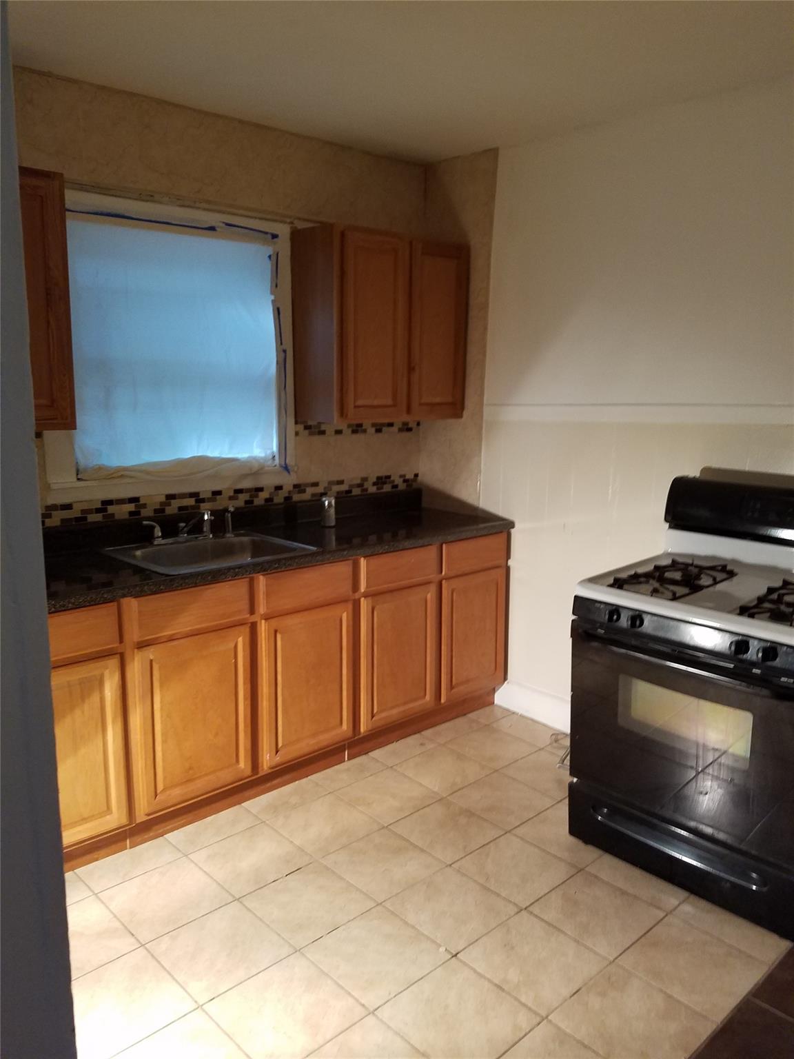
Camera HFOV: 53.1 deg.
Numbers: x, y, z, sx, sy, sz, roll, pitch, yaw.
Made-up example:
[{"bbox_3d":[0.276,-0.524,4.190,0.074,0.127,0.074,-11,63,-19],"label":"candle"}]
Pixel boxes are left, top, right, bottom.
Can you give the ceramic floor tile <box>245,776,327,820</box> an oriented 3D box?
[{"bbox_3d":[-0.408,1.011,2.964,0.299,0.010,0.163,-9,14,-42],"label":"ceramic floor tile"}]

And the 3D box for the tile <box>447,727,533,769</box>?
[{"bbox_3d":[0.415,0.949,3.451,0.300,0.010,0.300,-9,14,-43],"label":"tile"}]

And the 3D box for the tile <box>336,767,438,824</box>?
[{"bbox_3d":[-0.030,1.008,3.001,0.299,0.010,0.299,-9,14,-42],"label":"tile"}]

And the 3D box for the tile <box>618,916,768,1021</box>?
[{"bbox_3d":[0.794,1.170,2.139,0.299,0.010,0.299,-9,14,-42],"label":"tile"}]

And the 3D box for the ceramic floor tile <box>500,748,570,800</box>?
[{"bbox_3d":[0.615,0.981,3.192,0.299,0.010,0.299,-9,14,-42],"label":"ceramic floor tile"}]

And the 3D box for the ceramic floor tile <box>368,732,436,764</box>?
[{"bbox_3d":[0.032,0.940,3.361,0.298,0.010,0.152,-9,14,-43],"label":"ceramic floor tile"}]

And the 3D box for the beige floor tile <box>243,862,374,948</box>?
[{"bbox_3d":[-0.262,1.113,2.372,0.298,0.010,0.298,-9,14,-43],"label":"beige floor tile"}]

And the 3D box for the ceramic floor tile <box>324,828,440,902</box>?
[{"bbox_3d":[-0.044,1.093,2.601,0.300,0.010,0.300,-9,14,-43],"label":"ceramic floor tile"}]

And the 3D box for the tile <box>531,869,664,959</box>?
[{"bbox_3d":[0.589,1.131,2.350,0.298,0.010,0.298,-9,14,-43],"label":"tile"}]

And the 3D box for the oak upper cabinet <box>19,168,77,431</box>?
[{"bbox_3d":[-1.314,-0.699,2.439,0.500,0.781,0.326,-9,14,-43],"label":"oak upper cabinet"}]

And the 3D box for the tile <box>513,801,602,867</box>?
[{"bbox_3d":[0.602,1.056,2.769,0.298,0.010,0.298,-9,14,-43],"label":"tile"}]

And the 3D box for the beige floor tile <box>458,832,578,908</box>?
[{"bbox_3d":[0.385,1.102,2.589,0.300,0.010,0.300,-9,14,-43],"label":"beige floor tile"}]

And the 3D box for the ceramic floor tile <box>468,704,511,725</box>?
[{"bbox_3d":[0.443,0.879,3.739,0.205,0.010,0.143,-9,14,-43],"label":"ceramic floor tile"}]

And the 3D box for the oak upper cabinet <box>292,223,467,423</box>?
[{"bbox_3d":[-0.053,-0.886,3.578,0.787,0.788,0.303,-9,14,-42],"label":"oak upper cabinet"}]

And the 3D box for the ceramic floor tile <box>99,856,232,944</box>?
[{"bbox_3d":[-0.688,1.110,2.392,0.299,0.010,0.299,-9,14,-42],"label":"ceramic floor tile"}]

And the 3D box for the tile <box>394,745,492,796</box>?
[{"bbox_3d":[0.188,0.972,3.199,0.298,0.010,0.298,-9,14,-43],"label":"tile"}]

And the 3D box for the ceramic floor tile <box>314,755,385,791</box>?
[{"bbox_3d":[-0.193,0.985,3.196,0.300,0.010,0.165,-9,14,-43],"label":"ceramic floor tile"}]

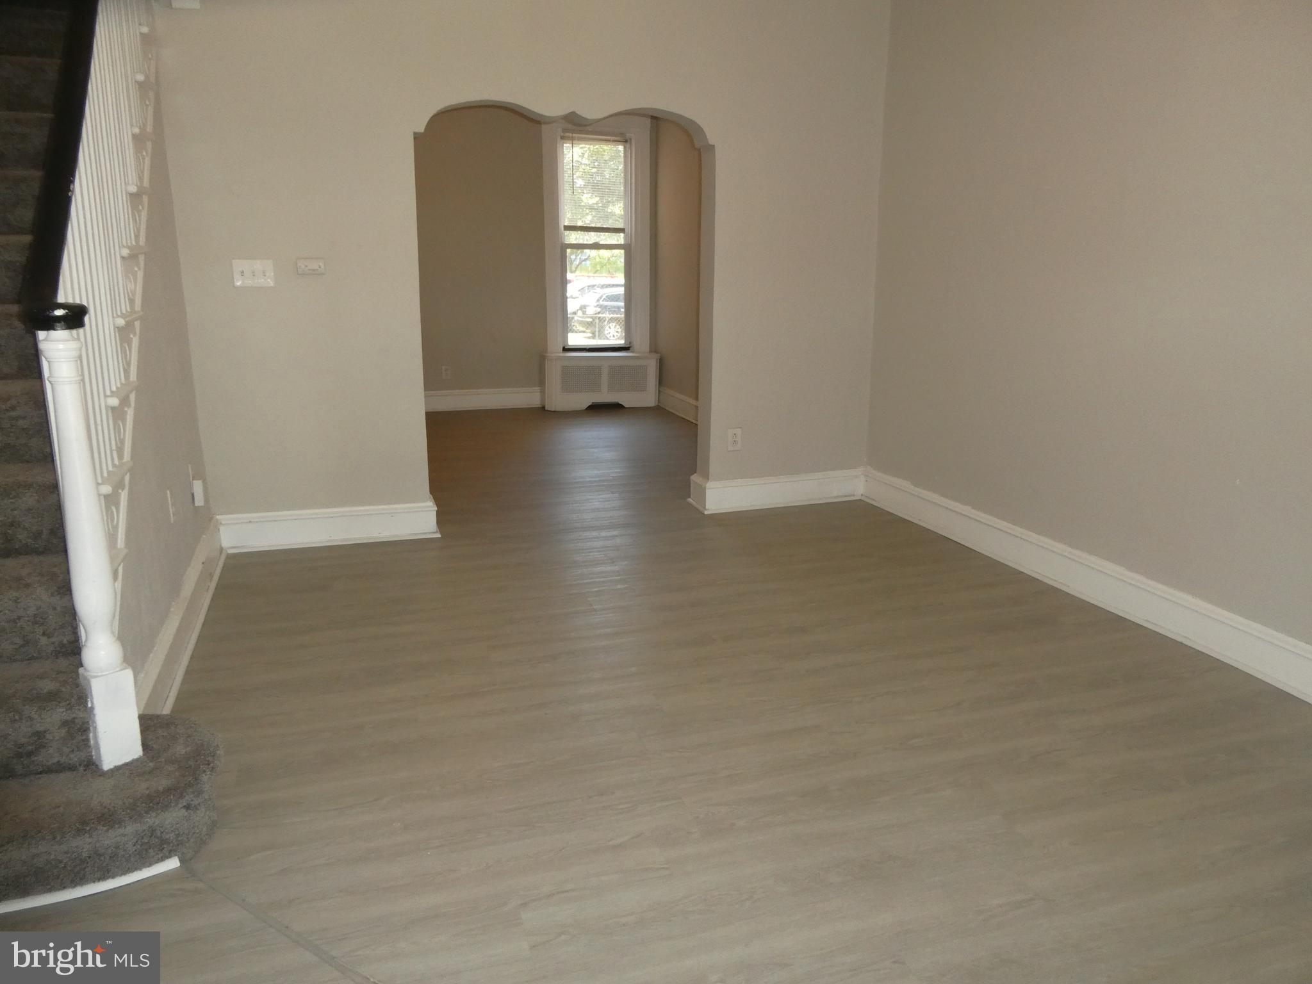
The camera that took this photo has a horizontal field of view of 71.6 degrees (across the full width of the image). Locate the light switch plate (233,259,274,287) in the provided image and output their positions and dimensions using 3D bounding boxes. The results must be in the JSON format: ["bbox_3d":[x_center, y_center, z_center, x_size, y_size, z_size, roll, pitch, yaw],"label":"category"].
[{"bbox_3d":[-1.762,-0.957,3.987,0.162,0.115,0.014,-4,14,-17],"label":"light switch plate"}]

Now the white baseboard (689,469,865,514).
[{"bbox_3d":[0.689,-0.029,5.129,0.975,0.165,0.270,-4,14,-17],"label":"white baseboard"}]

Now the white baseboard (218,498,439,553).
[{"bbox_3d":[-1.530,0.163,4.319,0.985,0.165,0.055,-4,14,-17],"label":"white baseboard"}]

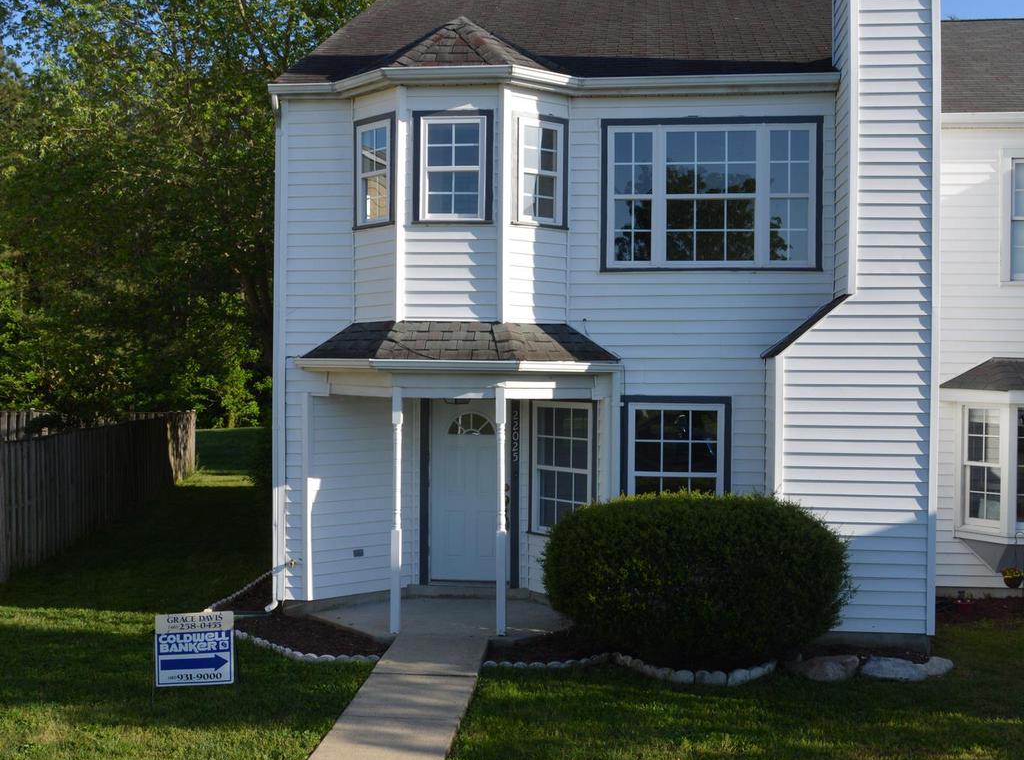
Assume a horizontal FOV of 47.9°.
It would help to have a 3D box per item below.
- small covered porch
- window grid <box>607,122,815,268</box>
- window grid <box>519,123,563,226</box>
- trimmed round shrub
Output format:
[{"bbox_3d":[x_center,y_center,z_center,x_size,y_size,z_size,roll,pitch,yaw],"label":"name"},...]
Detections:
[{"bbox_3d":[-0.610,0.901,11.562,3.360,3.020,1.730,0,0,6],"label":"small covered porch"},{"bbox_3d":[2.000,-1.864,11.583,2.135,1.500,0.100,0,0,6],"label":"window grid"},{"bbox_3d":[0.297,-2.063,11.498,0.552,0.992,0.090,0,1,-39],"label":"window grid"},{"bbox_3d":[1.665,1.781,10.488,2.745,1.469,1.750,0,0,6],"label":"trimmed round shrub"}]

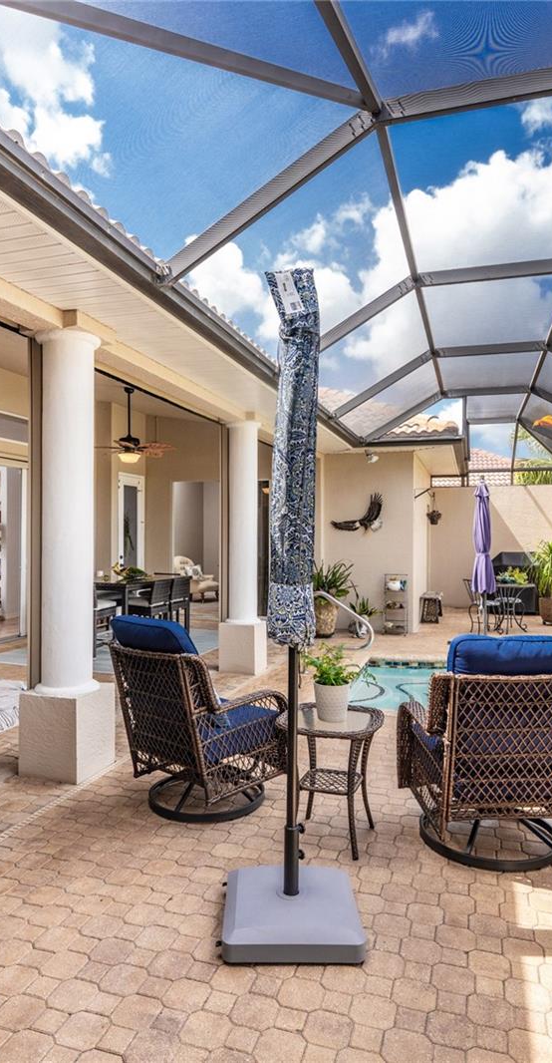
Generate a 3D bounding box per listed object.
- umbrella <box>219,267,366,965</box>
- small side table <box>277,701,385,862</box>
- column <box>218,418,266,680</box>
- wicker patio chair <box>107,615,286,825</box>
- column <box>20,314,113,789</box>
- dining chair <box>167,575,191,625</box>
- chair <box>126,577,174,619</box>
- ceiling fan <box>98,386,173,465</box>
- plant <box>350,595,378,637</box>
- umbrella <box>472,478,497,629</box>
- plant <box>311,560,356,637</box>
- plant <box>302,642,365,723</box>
[{"bbox_3d":[0.059,0.243,2.317,0.470,2.435,0.470,0,0,0],"label":"umbrella"},{"bbox_3d":[0.259,1.179,2.969,0.455,0.575,0.455,0,0,18],"label":"small side table"},{"bbox_3d":[-0.345,0.150,6.684,0.405,2.680,0.405,0,-1,18],"label":"column"},{"bbox_3d":[-0.403,0.961,3.371,0.680,1.000,0.820,0,-1,41],"label":"wicker patio chair"},{"bbox_3d":[-1.276,0.125,3.843,0.405,2.680,0.405,0,-1,18],"label":"column"},{"bbox_3d":[-1.528,1.043,8.503,0.530,0.900,0.500,0,0,18],"label":"dining chair"},{"bbox_3d":[-1.688,1.052,7.986,0.550,0.900,0.500,0,-1,18],"label":"chair"},{"bbox_3d":[-1.962,-1.420,8.329,1.300,1.000,1.300,0,-1,18],"label":"ceiling fan"},{"bbox_3d":[1.283,1.201,9.052,0.420,0.620,0.400,0,0,18],"label":"plant"},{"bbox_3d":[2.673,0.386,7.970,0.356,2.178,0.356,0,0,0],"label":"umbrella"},{"bbox_3d":[0.735,0.948,9.003,0.750,1.130,0.720,0,0,18],"label":"plant"},{"bbox_3d":[0.274,0.697,2.881,0.302,0.353,0.282,0,0,0],"label":"plant"}]

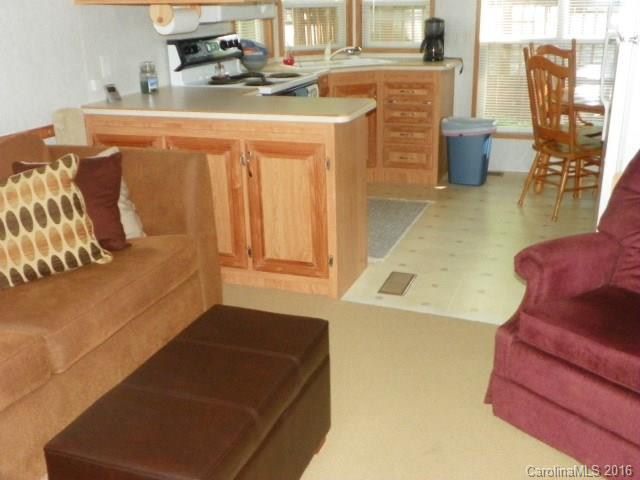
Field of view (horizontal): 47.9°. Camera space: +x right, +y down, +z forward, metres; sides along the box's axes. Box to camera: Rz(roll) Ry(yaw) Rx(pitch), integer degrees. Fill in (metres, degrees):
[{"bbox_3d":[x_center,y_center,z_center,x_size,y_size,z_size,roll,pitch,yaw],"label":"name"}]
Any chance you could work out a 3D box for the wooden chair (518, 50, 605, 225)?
[{"bbox_3d":[1.636,-0.706,4.705,0.519,1.058,0.441,-8,20,-18],"label":"wooden chair"}]

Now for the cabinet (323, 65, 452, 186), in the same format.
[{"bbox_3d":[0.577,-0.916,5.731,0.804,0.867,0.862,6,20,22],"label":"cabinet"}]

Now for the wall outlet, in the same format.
[{"bbox_3d":[-1.202,-0.966,4.038,0.010,0.115,0.071,6,20,22],"label":"wall outlet"}]

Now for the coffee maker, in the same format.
[{"bbox_3d":[0.891,-1.593,5.739,0.191,0.338,0.157,-18,24,-40],"label":"coffee maker"}]

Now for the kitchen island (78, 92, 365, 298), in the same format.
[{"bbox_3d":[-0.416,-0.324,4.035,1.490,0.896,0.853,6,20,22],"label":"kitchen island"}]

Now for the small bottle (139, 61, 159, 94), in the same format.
[{"bbox_3d":[-1.031,-0.976,4.351,0.106,0.176,0.106,-7,19,-13],"label":"small bottle"}]

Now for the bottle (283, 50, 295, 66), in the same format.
[{"bbox_3d":[-0.260,-1.490,5.879,0.083,0.132,0.073,-4,19,-7],"label":"bottle"}]

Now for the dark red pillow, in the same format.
[{"bbox_3d":[-1.061,-0.150,3.081,0.441,0.421,0.147,-4,-17,-17],"label":"dark red pillow"}]

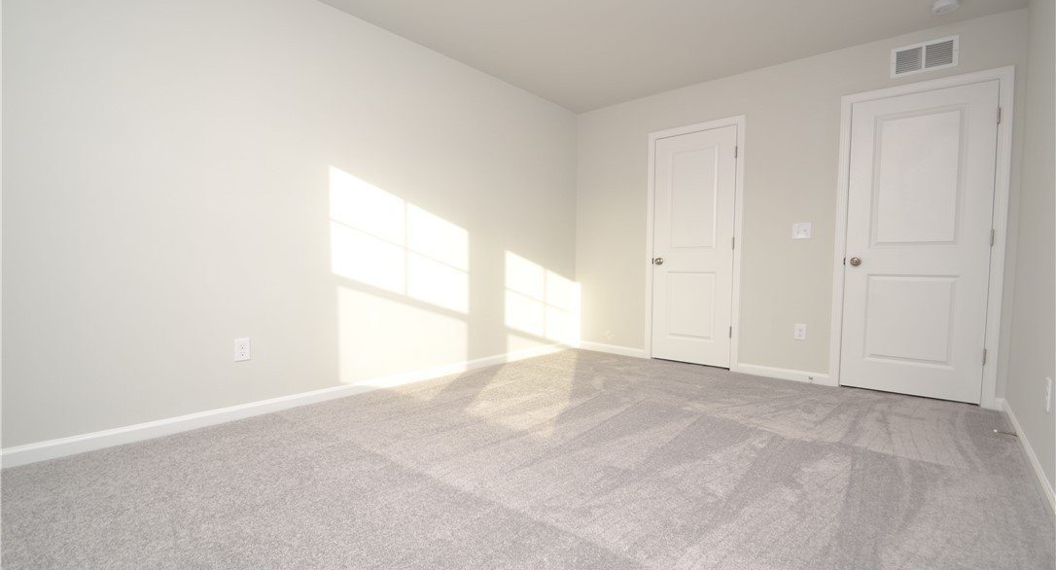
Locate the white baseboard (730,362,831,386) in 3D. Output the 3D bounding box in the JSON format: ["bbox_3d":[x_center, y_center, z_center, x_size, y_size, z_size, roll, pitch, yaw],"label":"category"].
[{"bbox_3d":[1.991,0.698,3.474,0.673,0.085,0.015,3,3,38],"label":"white baseboard"}]

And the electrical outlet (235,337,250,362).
[{"bbox_3d":[-1.576,0.360,2.432,0.008,0.124,0.077,3,4,43],"label":"electrical outlet"}]

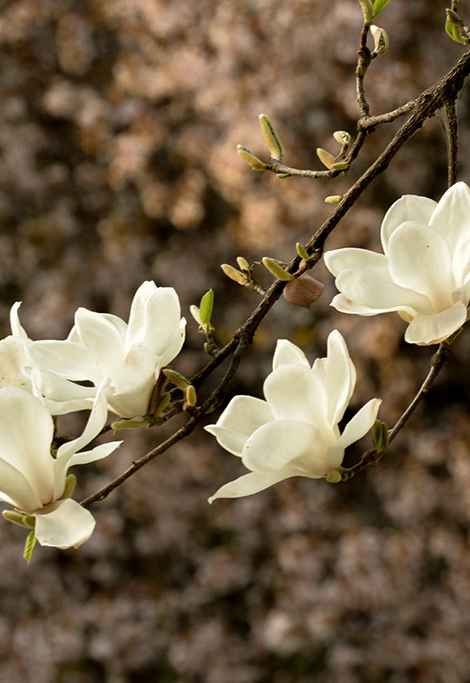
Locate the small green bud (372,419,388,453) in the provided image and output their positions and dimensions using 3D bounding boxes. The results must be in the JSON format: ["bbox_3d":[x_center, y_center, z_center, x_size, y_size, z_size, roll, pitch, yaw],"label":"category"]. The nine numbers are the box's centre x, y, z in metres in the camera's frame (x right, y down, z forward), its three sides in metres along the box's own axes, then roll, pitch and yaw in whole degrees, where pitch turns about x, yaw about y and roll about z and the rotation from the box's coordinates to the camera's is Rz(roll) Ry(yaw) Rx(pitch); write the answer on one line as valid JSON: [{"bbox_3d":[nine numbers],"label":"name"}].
[{"bbox_3d":[0.091,0.059,5.300,0.010,0.021,0.009,2,0,0],"label":"small green bud"}]

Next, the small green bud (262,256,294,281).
[{"bbox_3d":[0.027,-0.046,5.290,0.022,0.007,0.007,34,0,-6],"label":"small green bud"}]

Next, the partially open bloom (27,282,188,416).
[{"bbox_3d":[-0.080,0.006,5.300,0.098,0.086,0.092,-11,15,30],"label":"partially open bloom"}]

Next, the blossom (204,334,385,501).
[{"bbox_3d":[0.036,0.050,5.300,0.114,0.096,0.108,-15,22,30],"label":"blossom"}]

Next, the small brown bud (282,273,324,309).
[{"bbox_3d":[0.042,-0.032,5.310,0.026,0.022,0.014,0,0,0],"label":"small brown bud"}]

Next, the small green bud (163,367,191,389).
[{"bbox_3d":[-0.037,0.023,5.290,0.020,0.008,0.008,36,0,-9],"label":"small green bud"}]

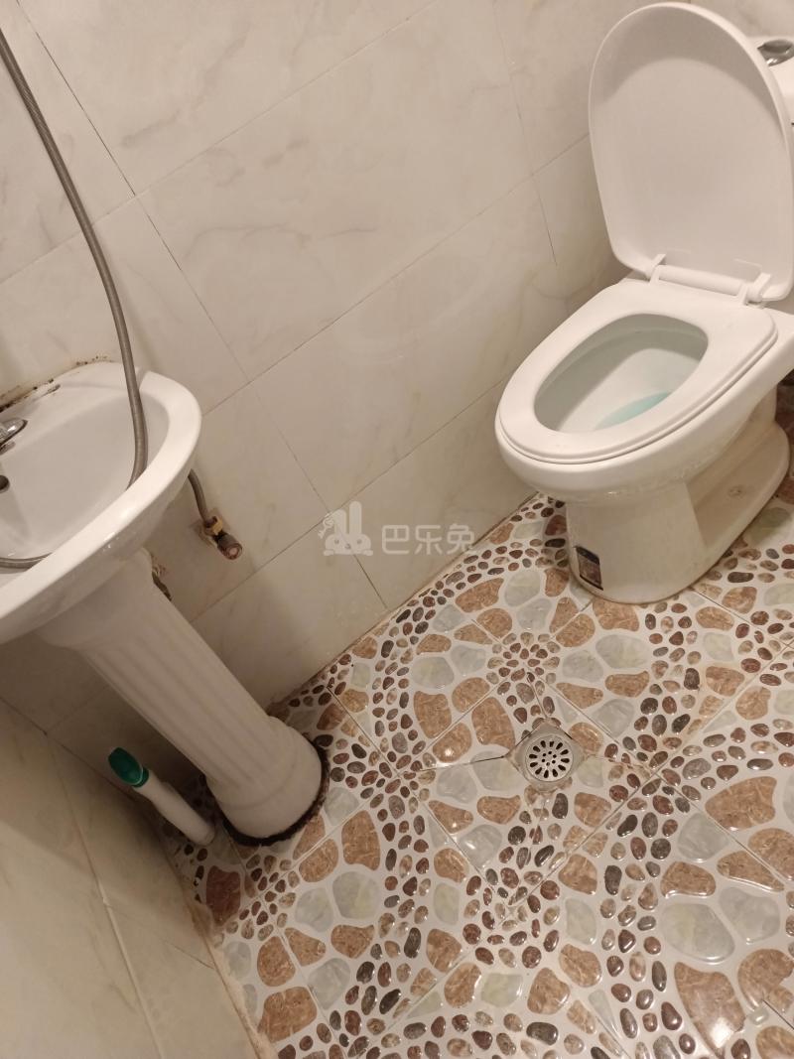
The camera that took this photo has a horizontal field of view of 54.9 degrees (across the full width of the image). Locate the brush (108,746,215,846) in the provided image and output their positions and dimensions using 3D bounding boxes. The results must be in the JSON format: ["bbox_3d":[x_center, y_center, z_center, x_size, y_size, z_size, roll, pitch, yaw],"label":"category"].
[{"bbox_3d":[-0.400,0.460,1.310,0.049,0.260,0.049,-39,36,-12],"label":"brush"}]

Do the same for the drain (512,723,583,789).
[{"bbox_3d":[0.249,0.375,1.253,0.094,0.012,0.094,-39,44,-11],"label":"drain"}]

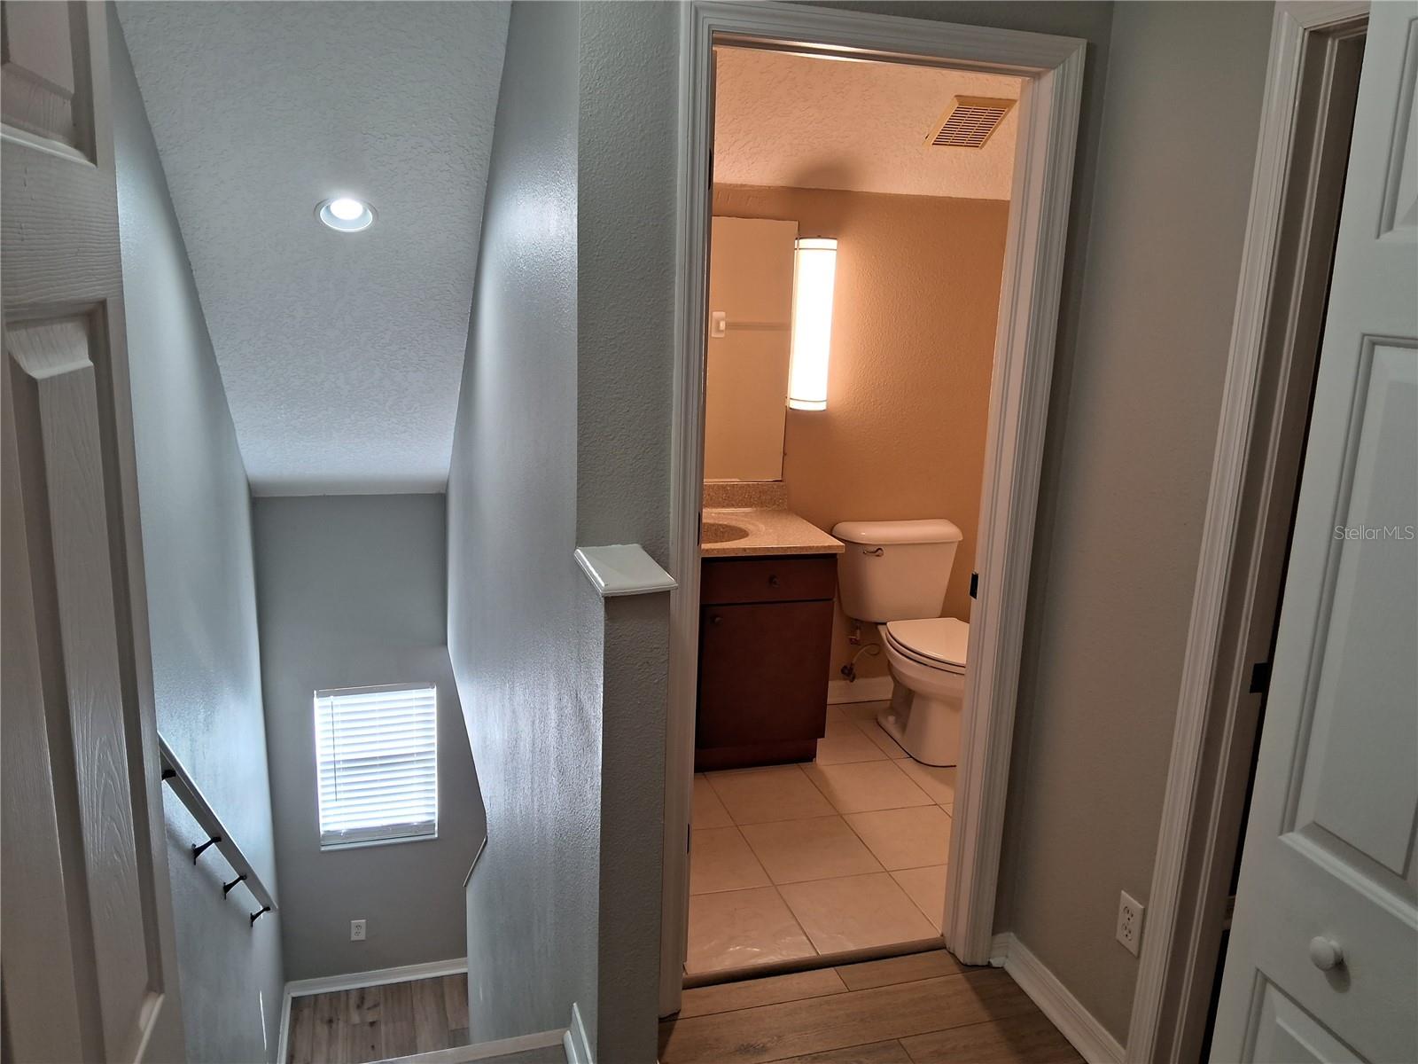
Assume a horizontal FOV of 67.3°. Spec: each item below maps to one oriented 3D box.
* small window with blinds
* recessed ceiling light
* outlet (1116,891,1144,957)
[{"bbox_3d":[-1.731,1.217,5.583,0.595,0.880,0.090,-2,13,-17],"label":"small window with blinds"},{"bbox_3d":[-1.113,-0.984,3.267,0.185,0.050,0.185,-2,-21,-17],"label":"recessed ceiling light"},{"bbox_3d":[0.865,0.805,2.186,0.010,0.115,0.071,-2,13,-17],"label":"outlet"}]

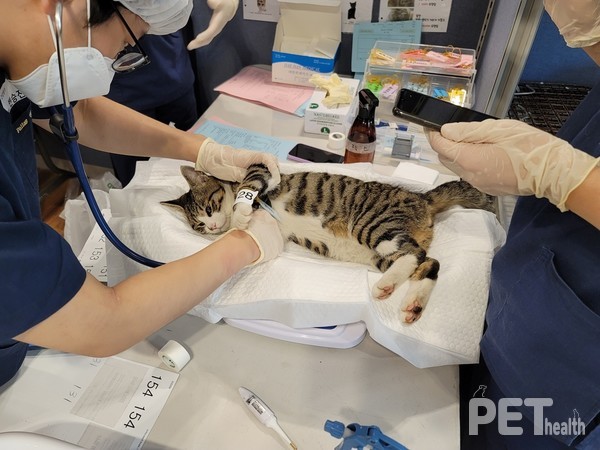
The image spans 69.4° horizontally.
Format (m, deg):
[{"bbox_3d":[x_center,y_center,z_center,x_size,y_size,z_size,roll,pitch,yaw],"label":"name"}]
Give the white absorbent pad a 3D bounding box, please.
[{"bbox_3d":[-0.022,0.022,0.871,0.750,0.085,0.450,6,42,6],"label":"white absorbent pad"}]

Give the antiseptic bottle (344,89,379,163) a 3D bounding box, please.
[{"bbox_3d":[0.152,-0.215,1.042,0.072,0.212,0.075,0,42,0],"label":"antiseptic bottle"}]

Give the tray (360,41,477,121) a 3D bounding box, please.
[{"bbox_3d":[0.387,-0.482,1.405,0.325,0.130,0.170,10,43,10],"label":"tray"}]

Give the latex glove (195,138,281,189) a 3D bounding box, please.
[{"bbox_3d":[-0.139,-0.139,0.963,0.180,0.080,0.085,10,43,10],"label":"latex glove"}]

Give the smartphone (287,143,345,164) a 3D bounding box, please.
[{"bbox_3d":[0.045,-0.179,1.153,0.145,0.010,0.071,22,46,22],"label":"smartphone"}]

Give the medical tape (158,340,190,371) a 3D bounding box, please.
[{"bbox_3d":[-0.200,0.210,0.690,0.044,0.044,0.025,21,46,22],"label":"medical tape"}]

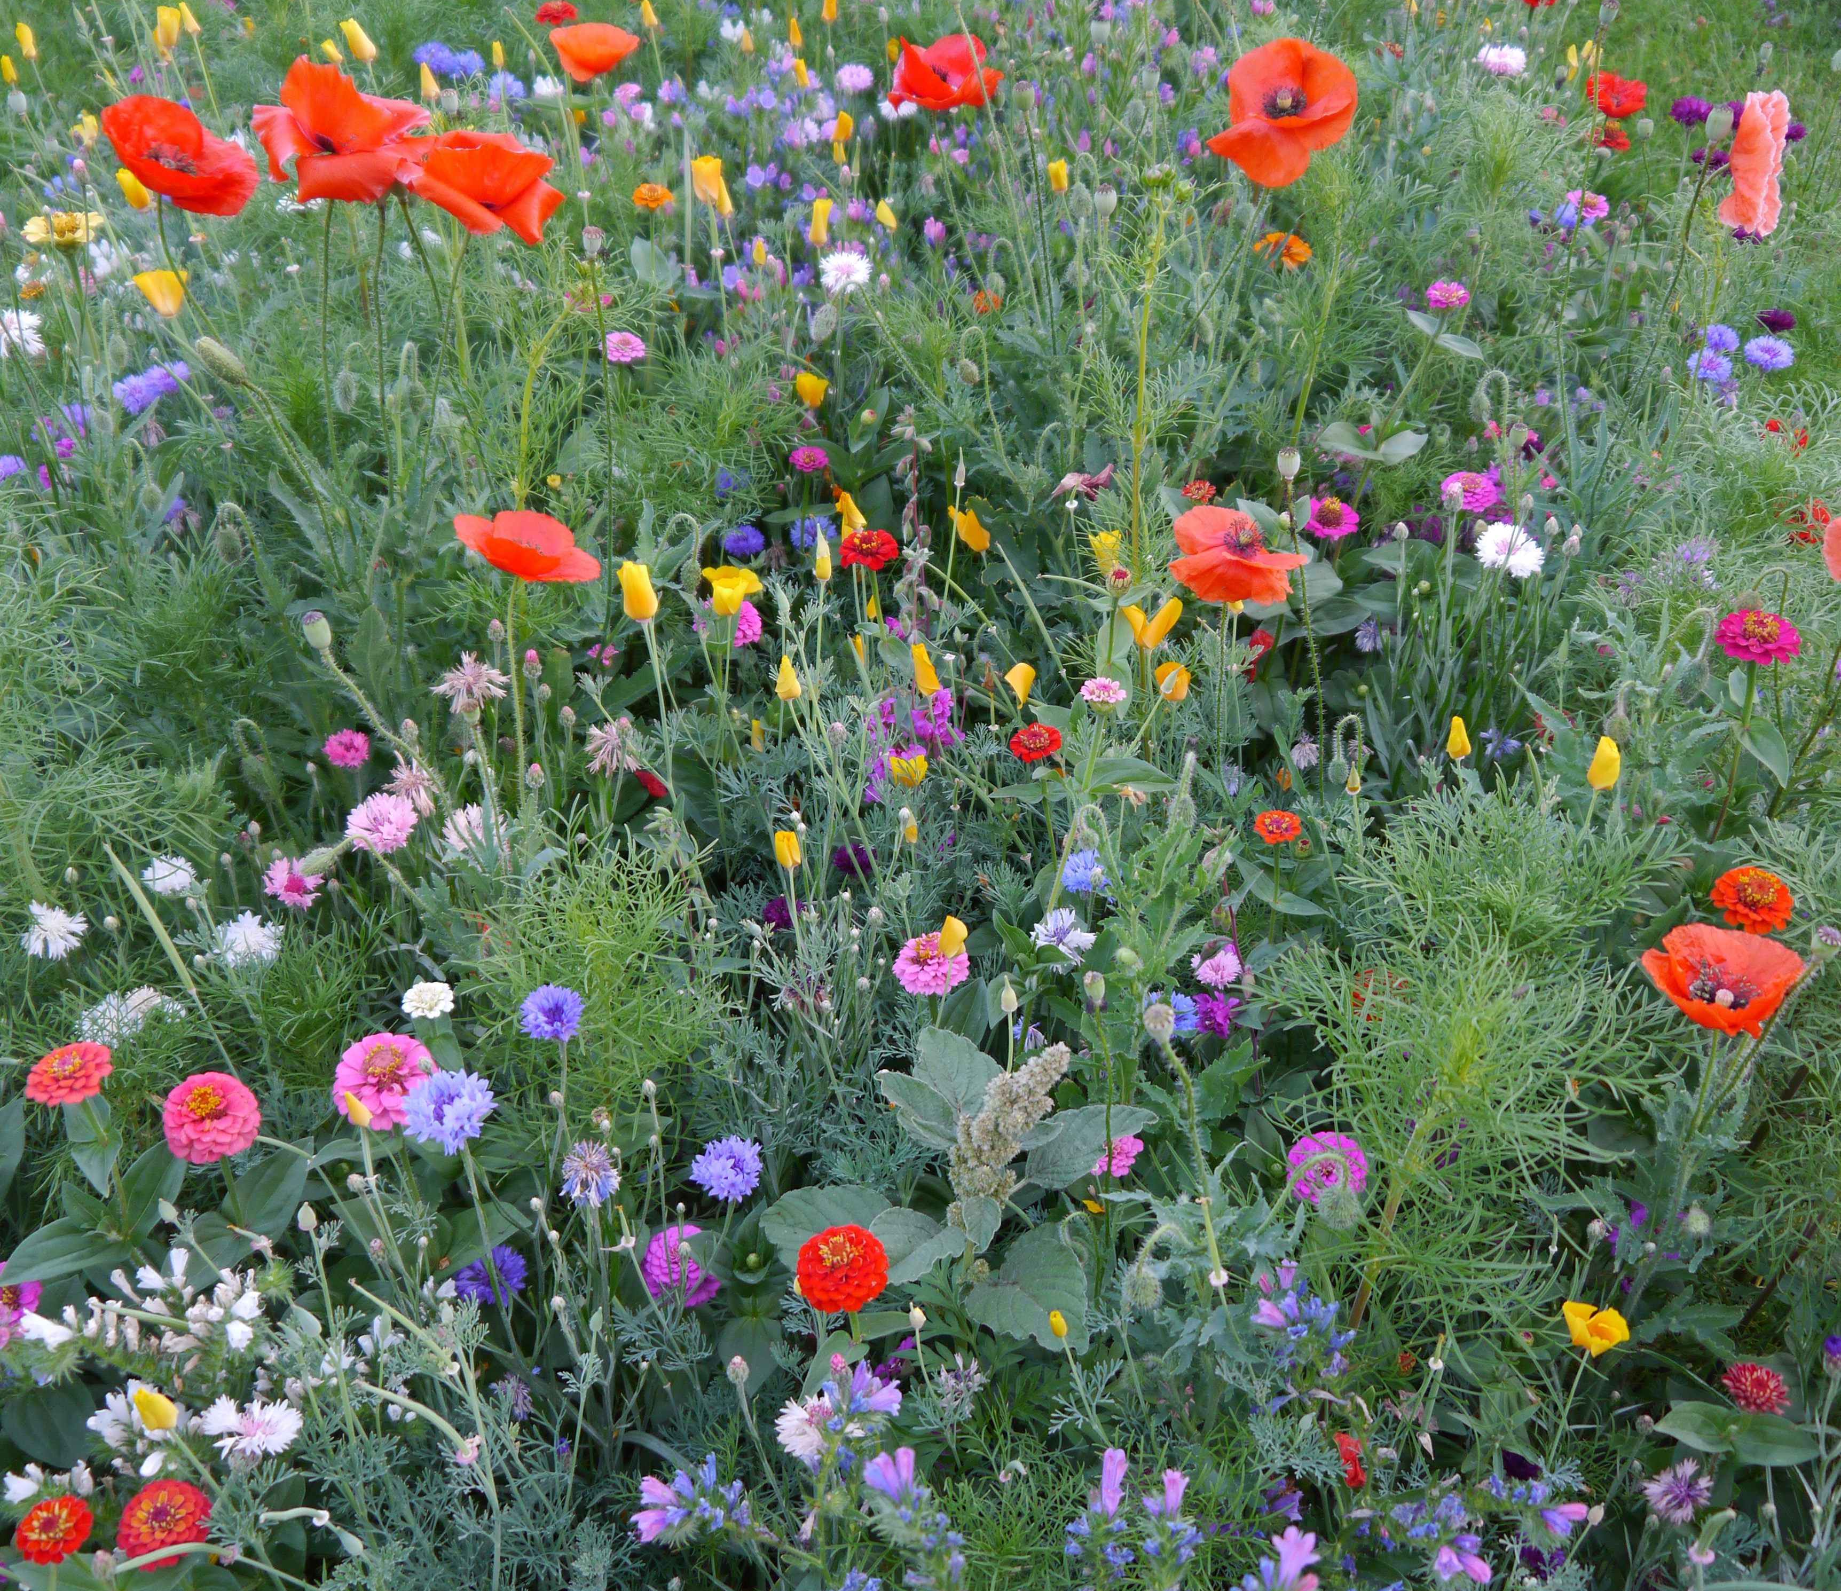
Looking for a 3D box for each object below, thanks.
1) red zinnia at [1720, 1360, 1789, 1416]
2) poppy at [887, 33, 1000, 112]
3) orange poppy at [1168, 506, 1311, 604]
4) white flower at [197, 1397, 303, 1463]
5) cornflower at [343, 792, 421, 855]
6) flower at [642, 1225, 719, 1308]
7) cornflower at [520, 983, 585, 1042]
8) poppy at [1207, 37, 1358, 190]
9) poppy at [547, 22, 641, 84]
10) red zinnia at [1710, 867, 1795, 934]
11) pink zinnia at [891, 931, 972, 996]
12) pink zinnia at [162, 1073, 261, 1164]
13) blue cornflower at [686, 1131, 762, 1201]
[{"bbox_3d":[0.442,0.313,1.050,0.034,0.019,0.032,0,40,0],"label":"red zinnia"},{"bbox_3d":[0.020,-0.573,1.570,0.086,0.050,0.086,3,46,-1],"label":"poppy"},{"bbox_3d":[0.201,-0.153,1.260,0.087,0.042,0.083,11,48,5],"label":"orange poppy"},{"bbox_3d":[-0.372,0.351,1.100,0.056,0.030,0.050,-23,35,-24],"label":"white flower"},{"bbox_3d":[-0.363,0.019,1.340,0.049,0.032,0.047,-14,54,-15],"label":"cornflower"},{"bbox_3d":[-0.150,0.294,1.240,0.051,0.028,0.050,-1,58,1],"label":"flower"},{"bbox_3d":[-0.208,0.123,1.120,0.036,0.025,0.034,-10,41,-11],"label":"cornflower"},{"bbox_3d":[0.233,-0.437,1.270,0.092,0.088,0.050,7,-2,8],"label":"poppy"},{"bbox_3d":[-0.294,-0.666,1.780,0.082,0.040,0.075,-6,47,-7],"label":"poppy"},{"bbox_3d":[0.506,0.064,1.210,0.051,0.022,0.051,22,47,21],"label":"red zinnia"},{"bbox_3d":[0.007,0.119,1.380,0.053,0.028,0.052,0,47,0],"label":"pink zinnia"},{"bbox_3d":[-0.357,0.163,1.000,0.048,0.028,0.047,0,40,0],"label":"pink zinnia"},{"bbox_3d":[-0.118,0.224,1.190,0.044,0.033,0.044,-10,46,-3],"label":"blue cornflower"}]

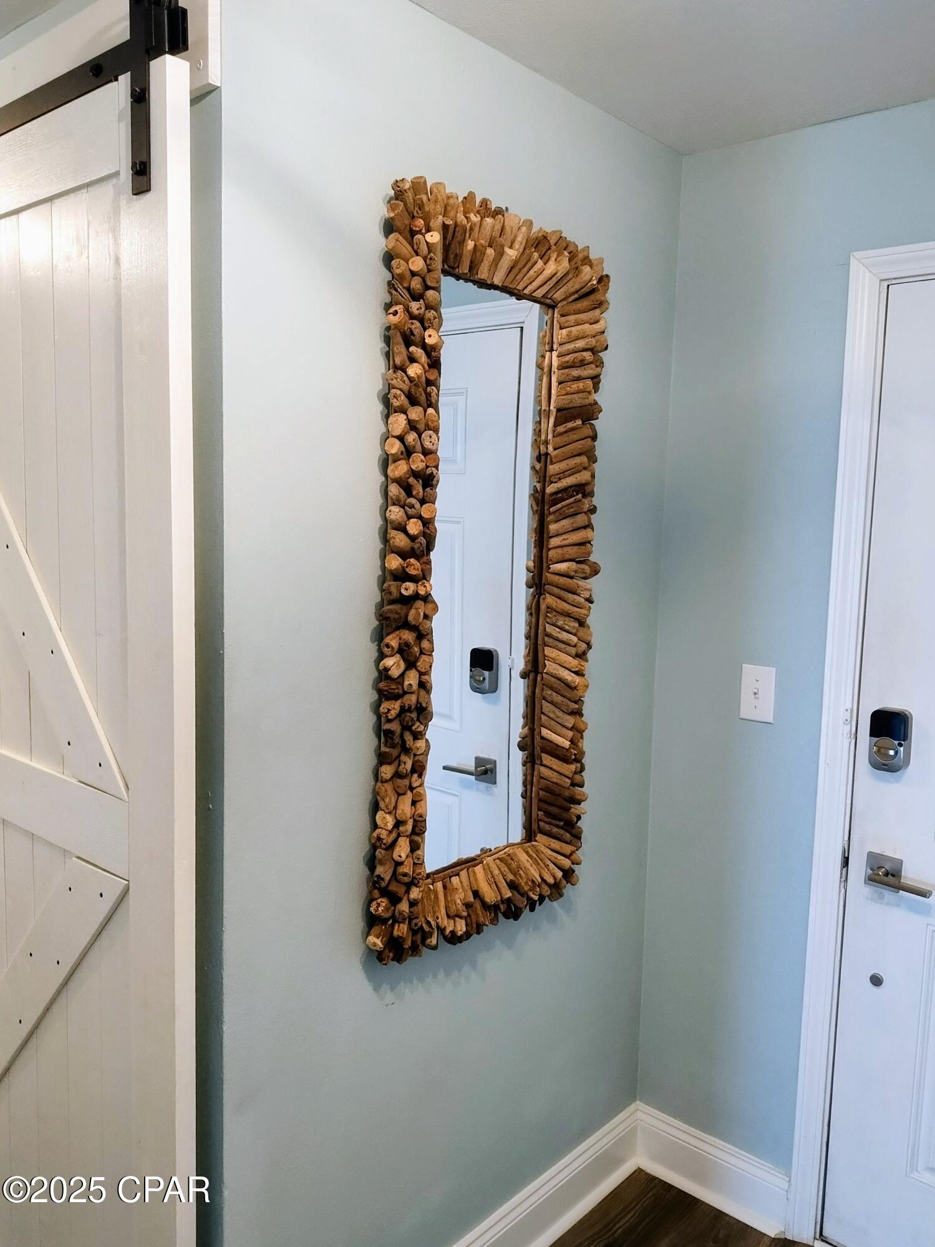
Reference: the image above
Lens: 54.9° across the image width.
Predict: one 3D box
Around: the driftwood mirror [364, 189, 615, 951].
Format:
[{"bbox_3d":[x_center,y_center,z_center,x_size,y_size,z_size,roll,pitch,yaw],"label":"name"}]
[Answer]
[{"bbox_3d":[0.073,-0.072,1.675,0.077,1.320,0.585,7,8,44],"label":"driftwood mirror"}]

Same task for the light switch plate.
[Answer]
[{"bbox_3d":[0.642,0.157,1.997,0.077,0.122,0.013,7,8,41],"label":"light switch plate"}]

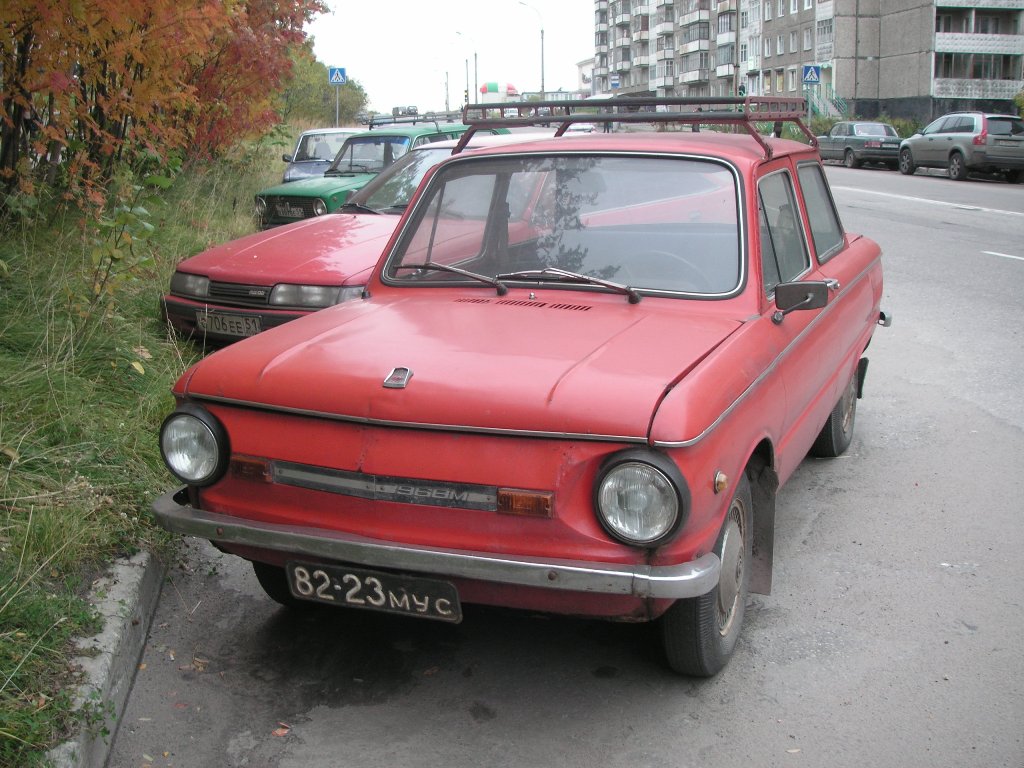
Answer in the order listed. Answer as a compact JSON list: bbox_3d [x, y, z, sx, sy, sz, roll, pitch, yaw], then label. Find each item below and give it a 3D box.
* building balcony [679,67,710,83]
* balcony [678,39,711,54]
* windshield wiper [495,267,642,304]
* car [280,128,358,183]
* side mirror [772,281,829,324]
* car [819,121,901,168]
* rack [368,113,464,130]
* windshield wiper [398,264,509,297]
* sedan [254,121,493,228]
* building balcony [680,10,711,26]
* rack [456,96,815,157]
[{"bbox_3d":[18.046,-30.086,110.347,1.100,1.080,6.500,-2,13,-6],"label":"building balcony"},{"bbox_3d":[17.939,-32.839,109.708,1.100,1.080,6.500,-2,13,-6],"label":"balcony"},{"bbox_3d":[0.167,-0.314,3.389,0.497,0.064,0.045,11,-20,26],"label":"windshield wiper"},{"bbox_3d":[-2.619,-3.223,17.293,1.620,1.430,4.120,-2,13,-8],"label":"car"},{"bbox_3d":[0.864,-0.247,3.360,0.175,0.130,0.070,3,13,15],"label":"side mirror"},{"bbox_3d":[11.579,-7.958,37.189,1.800,1.450,4.840,-1,13,-4],"label":"car"},{"bbox_3d":[-1.073,-3.261,14.057,1.150,0.220,0.980,10,16,37],"label":"rack"},{"bbox_3d":[-0.195,-0.346,3.546,0.431,0.051,0.045,15,-18,27],"label":"windshield wiper"},{"bbox_3d":[-1.305,-2.448,13.940,1.610,1.420,4.060,10,16,37],"label":"sedan"},{"bbox_3d":[17.840,-35.406,109.112,1.100,1.080,6.500,-2,13,-6],"label":"building balcony"},{"bbox_3d":[0.504,-0.957,4.206,1.120,0.206,1.020,5,14,23],"label":"rack"}]

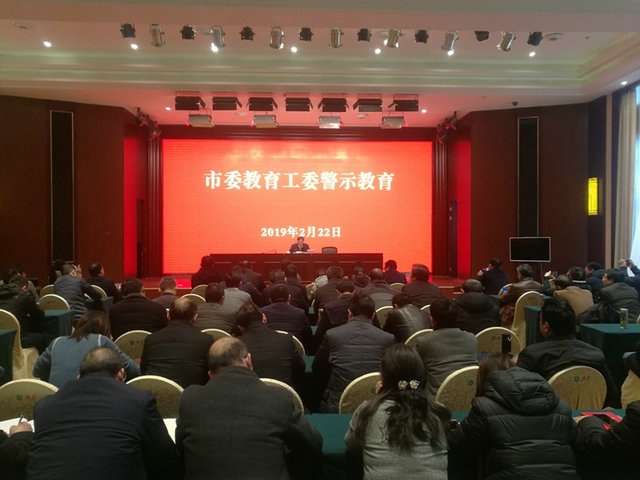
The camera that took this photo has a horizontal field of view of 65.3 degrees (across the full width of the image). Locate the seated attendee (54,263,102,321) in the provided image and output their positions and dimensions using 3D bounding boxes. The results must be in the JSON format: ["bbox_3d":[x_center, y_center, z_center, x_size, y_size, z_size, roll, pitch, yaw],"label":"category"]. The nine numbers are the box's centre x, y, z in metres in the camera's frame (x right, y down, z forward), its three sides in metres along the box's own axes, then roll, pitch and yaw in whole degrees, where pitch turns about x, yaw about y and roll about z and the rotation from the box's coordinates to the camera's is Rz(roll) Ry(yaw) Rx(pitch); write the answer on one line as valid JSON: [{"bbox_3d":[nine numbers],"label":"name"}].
[{"bbox_3d":[-3.336,1.010,6.867,0.580,1.300,0.800,0,1,12],"label":"seated attendee"}]

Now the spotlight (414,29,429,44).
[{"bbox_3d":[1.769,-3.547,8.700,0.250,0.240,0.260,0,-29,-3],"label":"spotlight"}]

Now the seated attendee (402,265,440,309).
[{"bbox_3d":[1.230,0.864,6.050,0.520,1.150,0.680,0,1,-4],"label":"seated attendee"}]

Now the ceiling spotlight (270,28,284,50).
[{"bbox_3d":[-0.639,-3.050,7.500,0.220,0.330,0.300,0,1,-3],"label":"ceiling spotlight"}]

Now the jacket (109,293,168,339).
[{"bbox_3d":[-1.550,0.795,4.350,0.530,0.680,0.420,0,1,-3],"label":"jacket"}]

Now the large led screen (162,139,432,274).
[{"bbox_3d":[-0.637,-0.931,13.950,7.570,3.740,0.120,0,1,-3],"label":"large led screen"}]

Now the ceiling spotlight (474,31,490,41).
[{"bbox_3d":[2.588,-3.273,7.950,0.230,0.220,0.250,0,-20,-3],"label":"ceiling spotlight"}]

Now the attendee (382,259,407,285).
[{"bbox_3d":[1.319,1.026,8.900,0.520,1.300,0.750,0,1,-6],"label":"attendee"}]

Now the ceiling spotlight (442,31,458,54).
[{"bbox_3d":[2.650,-4.016,10.100,0.250,0.260,0.410,0,-41,-16],"label":"ceiling spotlight"}]

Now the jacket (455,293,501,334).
[{"bbox_3d":[1.402,0.744,4.500,0.530,0.600,0.420,0,0,-5],"label":"jacket"}]

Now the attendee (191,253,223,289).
[{"bbox_3d":[-1.762,0.980,7.817,0.540,1.320,0.780,0,1,0],"label":"attendee"}]

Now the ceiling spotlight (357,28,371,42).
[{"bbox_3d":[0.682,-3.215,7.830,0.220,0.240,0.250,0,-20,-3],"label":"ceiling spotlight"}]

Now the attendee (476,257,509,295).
[{"bbox_3d":[3.268,1.011,9.350,0.540,1.300,0.750,-1,1,-34],"label":"attendee"}]

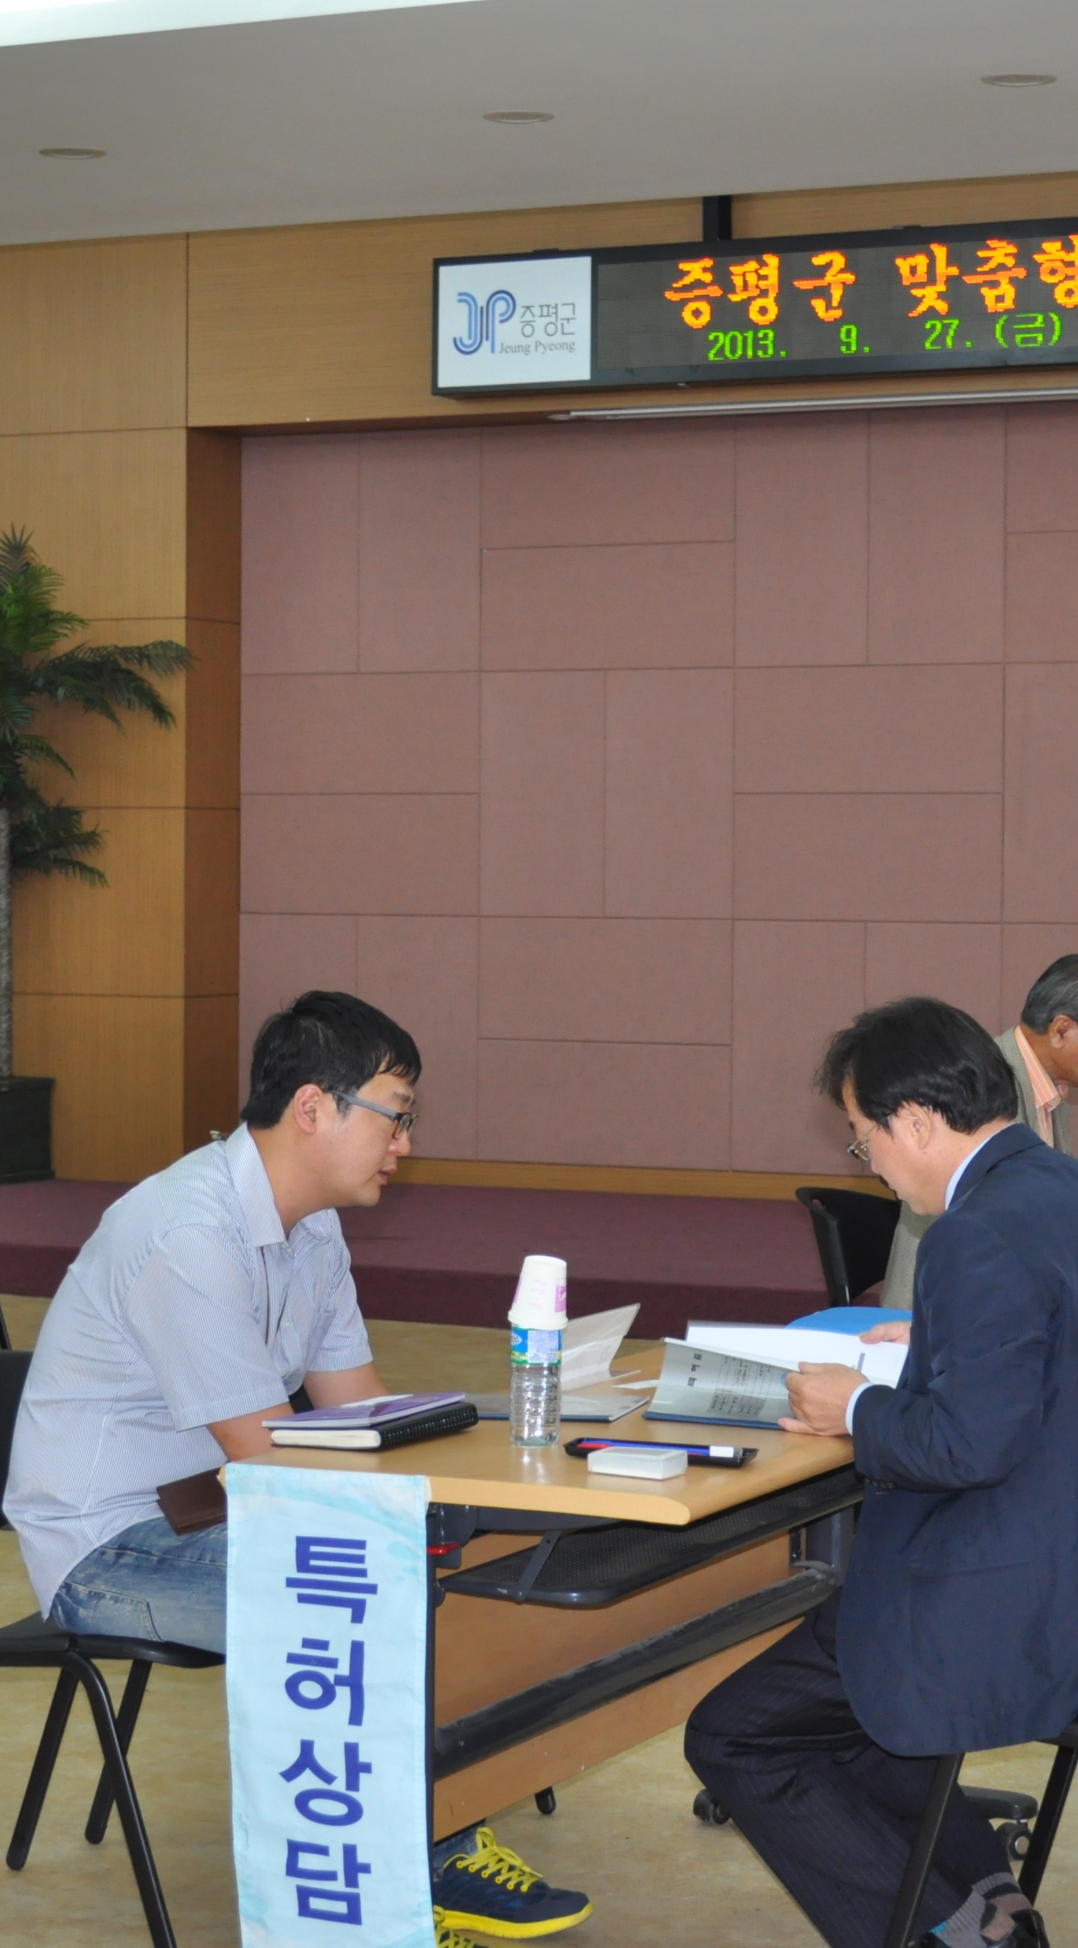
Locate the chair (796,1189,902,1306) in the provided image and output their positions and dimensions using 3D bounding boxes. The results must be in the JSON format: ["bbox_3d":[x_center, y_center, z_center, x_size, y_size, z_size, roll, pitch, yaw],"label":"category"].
[{"bbox_3d":[0.856,0.850,8.215,0.540,0.775,0.520,1,1,25],"label":"chair"}]

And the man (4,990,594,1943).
[{"bbox_3d":[-0.334,0.644,5.096,0.800,1.250,0.510,1,1,25],"label":"man"}]

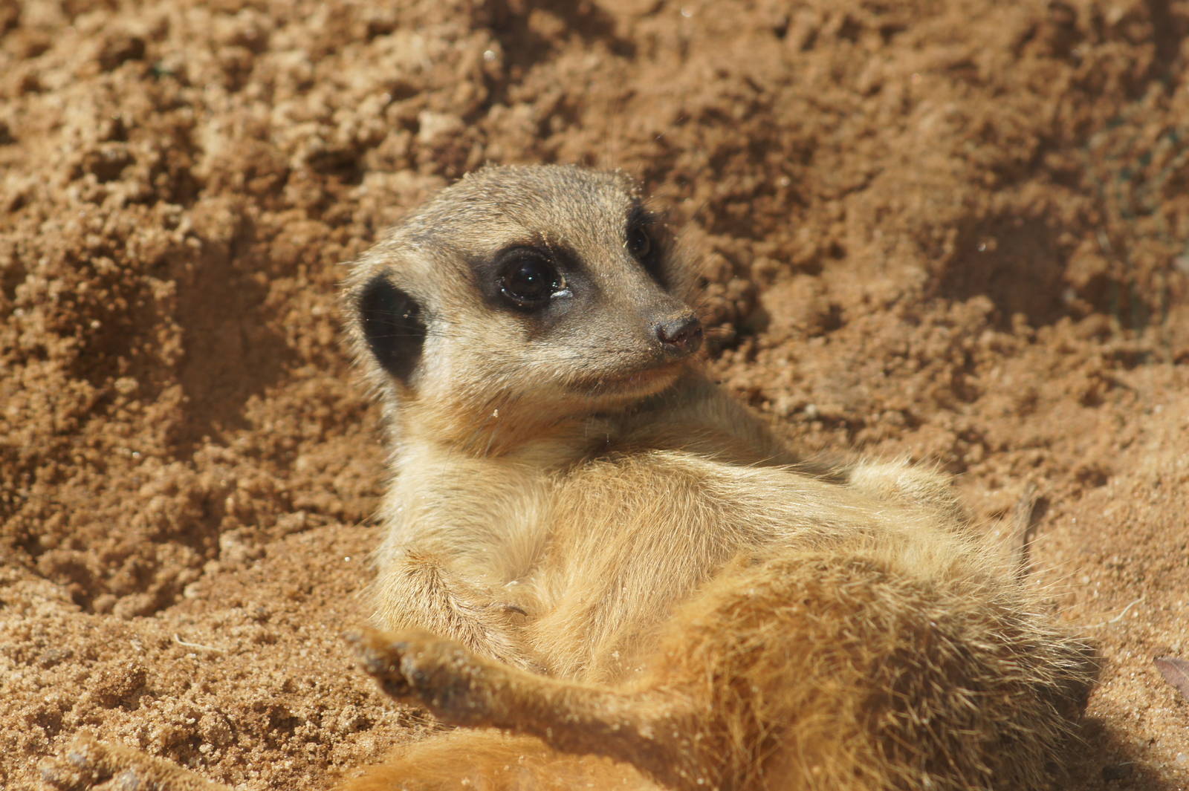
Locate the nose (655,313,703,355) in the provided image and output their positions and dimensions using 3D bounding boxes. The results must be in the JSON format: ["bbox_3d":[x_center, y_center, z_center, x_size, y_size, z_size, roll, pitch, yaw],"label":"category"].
[{"bbox_3d":[0.017,-0.012,1.363,0.009,0.008,0.009,-20,12,-33],"label":"nose"}]

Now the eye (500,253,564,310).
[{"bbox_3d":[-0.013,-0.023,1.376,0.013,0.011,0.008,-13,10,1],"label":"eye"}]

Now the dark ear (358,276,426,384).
[{"bbox_3d":[-0.041,-0.013,1.393,0.016,0.021,0.008,-5,13,38],"label":"dark ear"}]

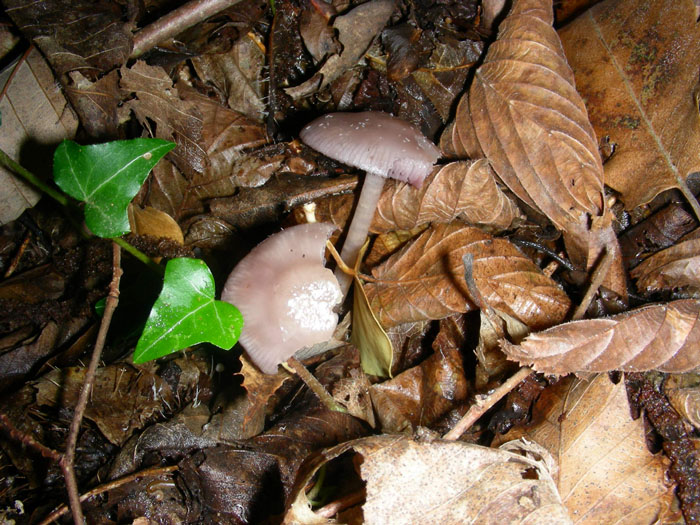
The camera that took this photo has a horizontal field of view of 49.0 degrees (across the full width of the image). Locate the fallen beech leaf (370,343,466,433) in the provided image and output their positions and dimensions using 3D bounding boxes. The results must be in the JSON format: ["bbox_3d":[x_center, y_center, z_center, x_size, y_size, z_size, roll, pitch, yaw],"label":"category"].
[{"bbox_3d":[0.025,0.043,0.265,0.035,0.016,0.031,-6,56,0],"label":"fallen beech leaf"}]

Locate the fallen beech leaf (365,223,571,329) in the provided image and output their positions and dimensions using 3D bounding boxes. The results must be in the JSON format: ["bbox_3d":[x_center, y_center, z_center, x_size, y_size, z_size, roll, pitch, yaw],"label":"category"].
[{"bbox_3d":[0.045,0.004,0.292,0.075,0.016,0.046,5,55,3],"label":"fallen beech leaf"}]

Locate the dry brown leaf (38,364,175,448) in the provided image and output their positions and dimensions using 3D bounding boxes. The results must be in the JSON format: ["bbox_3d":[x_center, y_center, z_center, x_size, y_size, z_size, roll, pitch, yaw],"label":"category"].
[{"bbox_3d":[-0.087,0.051,0.274,0.050,0.014,0.030,6,55,4],"label":"dry brown leaf"}]

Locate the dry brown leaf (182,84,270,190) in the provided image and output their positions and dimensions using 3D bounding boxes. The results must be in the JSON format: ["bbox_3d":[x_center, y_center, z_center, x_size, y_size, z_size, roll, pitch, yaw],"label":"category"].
[{"bbox_3d":[-0.058,-0.060,0.345,0.039,0.011,0.063,-20,57,-17],"label":"dry brown leaf"}]

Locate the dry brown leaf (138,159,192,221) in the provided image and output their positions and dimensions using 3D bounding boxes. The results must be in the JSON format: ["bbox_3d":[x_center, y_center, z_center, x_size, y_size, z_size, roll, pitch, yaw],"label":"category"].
[{"bbox_3d":[-0.078,-0.031,0.325,0.022,0.010,0.037,-24,58,-16],"label":"dry brown leaf"}]

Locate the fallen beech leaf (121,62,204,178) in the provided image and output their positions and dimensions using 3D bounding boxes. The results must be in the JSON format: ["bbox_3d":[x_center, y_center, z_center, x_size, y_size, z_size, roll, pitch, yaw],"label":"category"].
[{"bbox_3d":[-0.083,-0.066,0.346,0.035,0.012,0.082,-26,59,-17],"label":"fallen beech leaf"}]

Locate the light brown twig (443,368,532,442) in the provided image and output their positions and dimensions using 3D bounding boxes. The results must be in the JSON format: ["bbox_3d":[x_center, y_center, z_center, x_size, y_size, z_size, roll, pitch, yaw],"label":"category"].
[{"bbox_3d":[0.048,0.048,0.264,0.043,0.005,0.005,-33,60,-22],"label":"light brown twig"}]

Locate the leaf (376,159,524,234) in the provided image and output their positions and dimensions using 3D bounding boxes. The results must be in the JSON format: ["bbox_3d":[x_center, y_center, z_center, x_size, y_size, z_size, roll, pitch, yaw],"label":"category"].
[{"bbox_3d":[0.039,-0.025,0.313,0.059,0.016,0.030,-1,55,-1],"label":"leaf"}]

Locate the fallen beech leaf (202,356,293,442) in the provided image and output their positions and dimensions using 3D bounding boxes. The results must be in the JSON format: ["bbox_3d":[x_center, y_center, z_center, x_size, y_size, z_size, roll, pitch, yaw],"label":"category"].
[{"bbox_3d":[-0.036,0.048,0.276,0.026,0.014,0.033,11,56,8],"label":"fallen beech leaf"}]

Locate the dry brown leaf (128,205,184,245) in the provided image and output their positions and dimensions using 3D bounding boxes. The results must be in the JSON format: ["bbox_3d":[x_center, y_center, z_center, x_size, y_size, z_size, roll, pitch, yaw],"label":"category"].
[{"bbox_3d":[-0.082,-0.016,0.314,0.033,0.006,0.018,12,60,3],"label":"dry brown leaf"}]

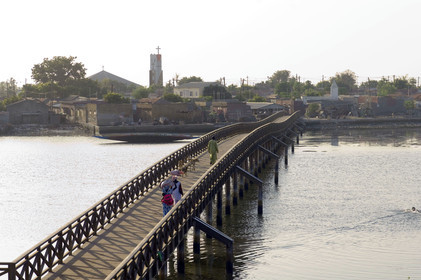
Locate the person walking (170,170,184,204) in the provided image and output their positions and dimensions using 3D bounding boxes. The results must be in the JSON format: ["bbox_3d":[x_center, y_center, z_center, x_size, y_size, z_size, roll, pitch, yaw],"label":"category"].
[{"bbox_3d":[-1.460,2.329,55.128,0.600,1.830,0.450,0,2,4],"label":"person walking"}]

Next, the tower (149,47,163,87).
[{"bbox_3d":[-15.885,-17.677,359.589,4.000,19.490,4.000,0,2,0],"label":"tower"}]

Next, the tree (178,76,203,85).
[{"bbox_3d":[-5.638,-13.055,354.760,7.600,10.620,7.600,0,2,0],"label":"tree"}]

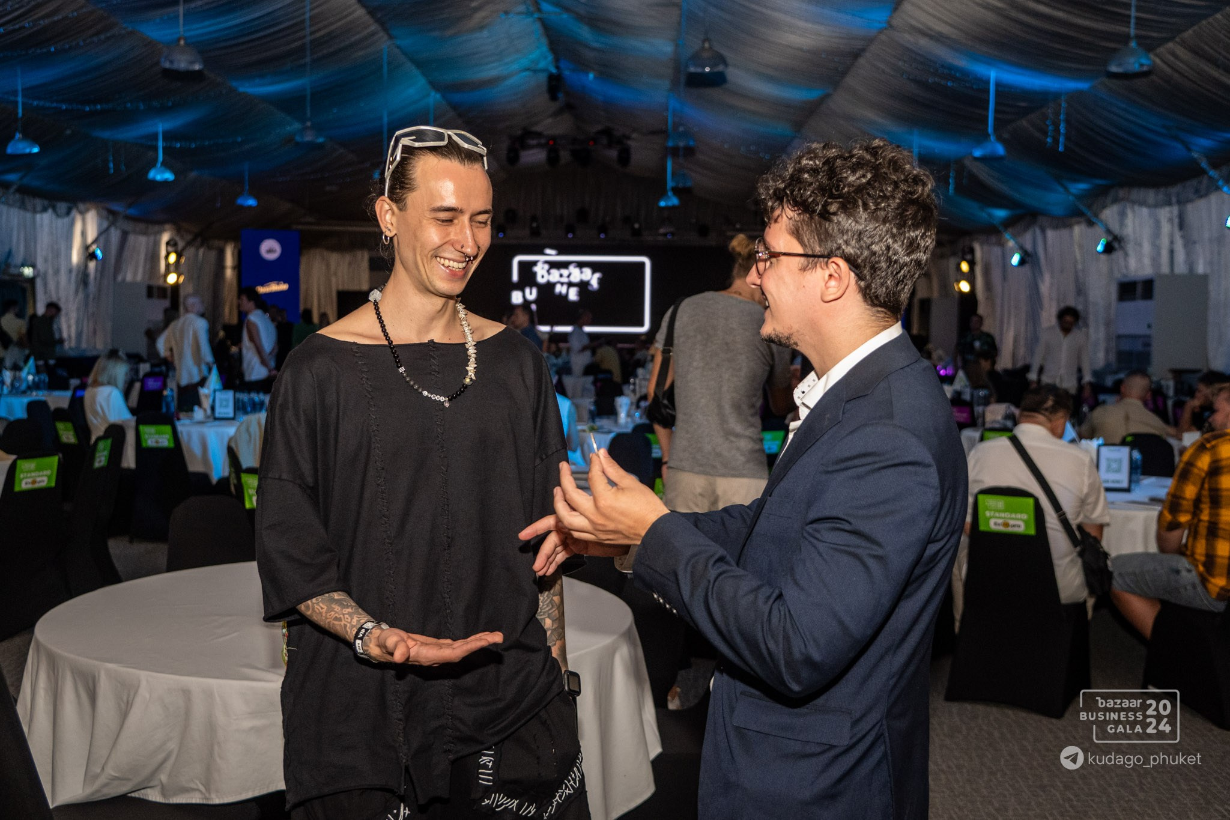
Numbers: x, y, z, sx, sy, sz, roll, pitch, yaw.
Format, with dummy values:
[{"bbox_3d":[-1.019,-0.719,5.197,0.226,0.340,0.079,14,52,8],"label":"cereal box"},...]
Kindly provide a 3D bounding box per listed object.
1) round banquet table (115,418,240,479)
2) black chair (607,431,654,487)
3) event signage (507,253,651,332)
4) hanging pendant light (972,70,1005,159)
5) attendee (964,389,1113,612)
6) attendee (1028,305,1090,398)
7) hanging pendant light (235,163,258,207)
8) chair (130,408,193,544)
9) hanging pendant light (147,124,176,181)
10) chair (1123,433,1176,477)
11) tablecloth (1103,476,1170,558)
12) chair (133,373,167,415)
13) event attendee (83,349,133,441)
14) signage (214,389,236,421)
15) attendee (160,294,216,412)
[{"bbox_3d":[-3.507,0.291,9.993,1.580,0.500,1.580,1,4,0],"label":"round banquet table"},{"bbox_3d":[0.077,0.608,7.073,0.460,0.910,0.560,1,4,0],"label":"black chair"},{"bbox_3d":[-0.796,-2.675,27.500,3.230,1.820,0.120,1,5,0],"label":"event signage"},{"bbox_3d":[3.916,-3.092,12.523,0.360,0.930,0.360,1,4,0],"label":"hanging pendant light"},{"bbox_3d":[1.914,0.546,5.396,0.600,1.320,0.800,3,6,28],"label":"attendee"},{"bbox_3d":[4.267,-0.069,11.555,0.560,1.870,0.360,1,3,6],"label":"attendee"},{"bbox_3d":[-7.058,-4.326,22.900,0.420,0.800,0.420,1,3,0],"label":"hanging pendant light"},{"bbox_3d":[-3.110,0.452,8.470,0.470,0.910,0.560,1,4,2],"label":"chair"},{"bbox_3d":[-7.587,-4.309,20.000,0.450,1.000,0.450,1,5,0],"label":"hanging pendant light"},{"bbox_3d":[3.103,0.611,7.117,0.460,0.920,0.540,4,6,38],"label":"chair"},{"bbox_3d":[2.807,0.661,6.271,1.580,0.500,1.580,1,4,0],"label":"tablecloth"},{"bbox_3d":[-4.841,0.060,12.456,0.460,0.920,0.540,-3,6,-36],"label":"chair"},{"bbox_3d":[-4.281,0.102,10.251,0.500,1.240,0.720,5,7,42],"label":"event attendee"},{"bbox_3d":[-3.069,-0.043,9.400,0.170,0.240,0.050,0,3,-12],"label":"signage"},{"bbox_3d":[-4.160,-0.204,11.654,0.560,1.830,0.380,1,3,-3],"label":"attendee"}]

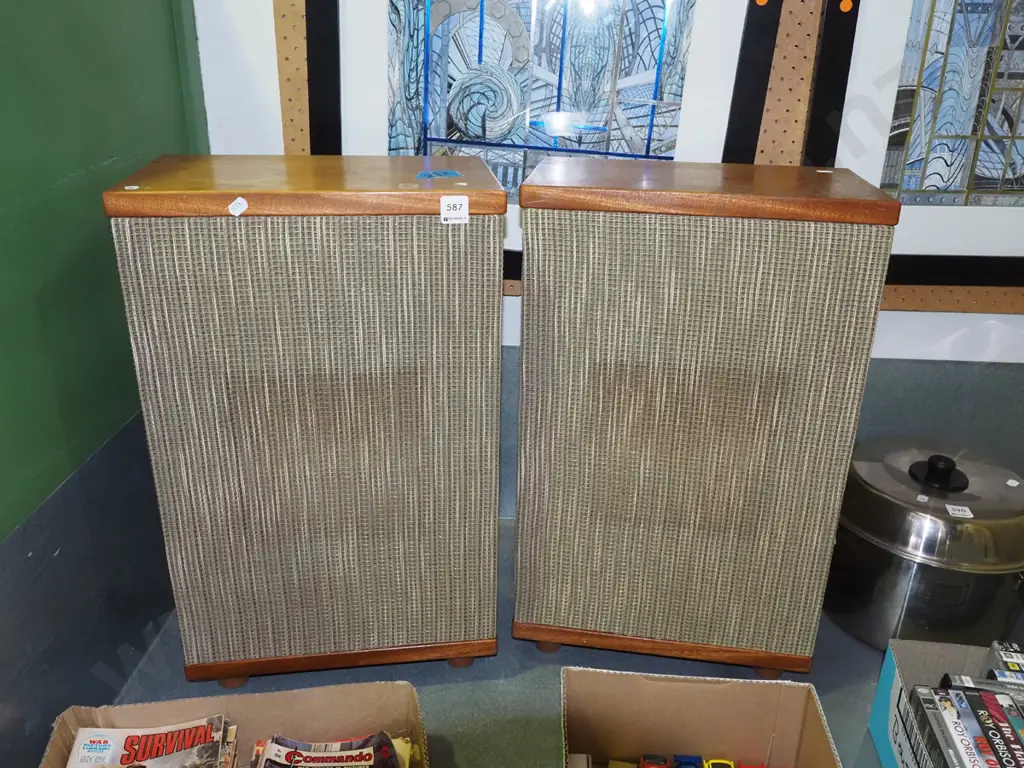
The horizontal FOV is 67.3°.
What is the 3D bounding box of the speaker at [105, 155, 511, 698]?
[{"bbox_3d":[-0.200,0.045,0.887,0.350,0.564,0.214,-2,23,-8],"label":"speaker"}]

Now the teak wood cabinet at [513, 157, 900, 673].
[{"bbox_3d":[0.193,0.042,0.921,0.350,0.564,0.214,4,23,8],"label":"teak wood cabinet"}]

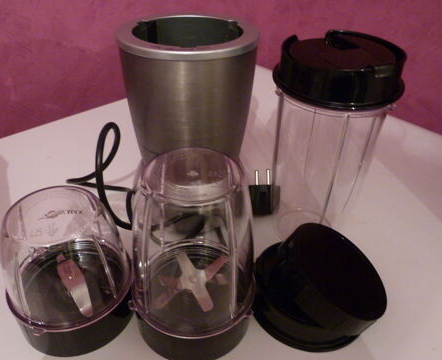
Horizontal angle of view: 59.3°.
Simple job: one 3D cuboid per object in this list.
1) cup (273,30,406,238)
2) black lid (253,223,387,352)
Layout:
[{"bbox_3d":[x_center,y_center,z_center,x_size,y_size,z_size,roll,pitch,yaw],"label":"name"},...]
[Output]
[{"bbox_3d":[0.087,-0.024,0.338,0.097,0.180,0.097,2,37,0],"label":"cup"},{"bbox_3d":[0.074,0.069,0.300,0.097,0.074,0.100,2,37,0],"label":"black lid"}]

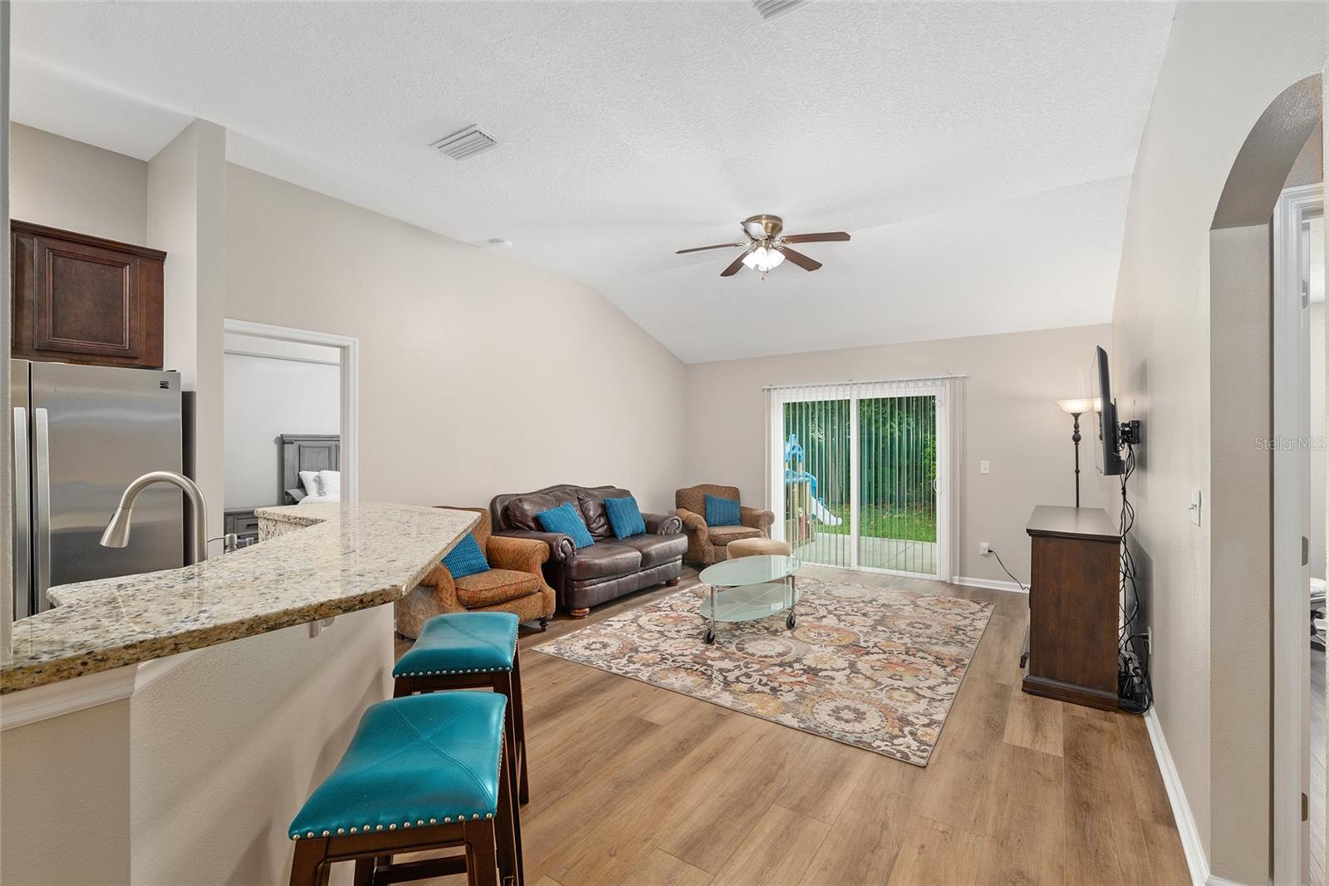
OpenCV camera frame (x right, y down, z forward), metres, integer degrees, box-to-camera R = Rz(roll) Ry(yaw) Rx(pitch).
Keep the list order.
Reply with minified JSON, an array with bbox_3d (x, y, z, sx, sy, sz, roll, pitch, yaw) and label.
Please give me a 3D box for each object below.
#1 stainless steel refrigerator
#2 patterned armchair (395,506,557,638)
[{"bbox_3d":[-3.019,0.510,2.645,0.830,1.750,0.910,0,0,36],"label":"stainless steel refrigerator"},{"bbox_3d":[-1.406,0.939,4.025,0.910,0.895,0.920,0,0,36],"label":"patterned armchair"}]

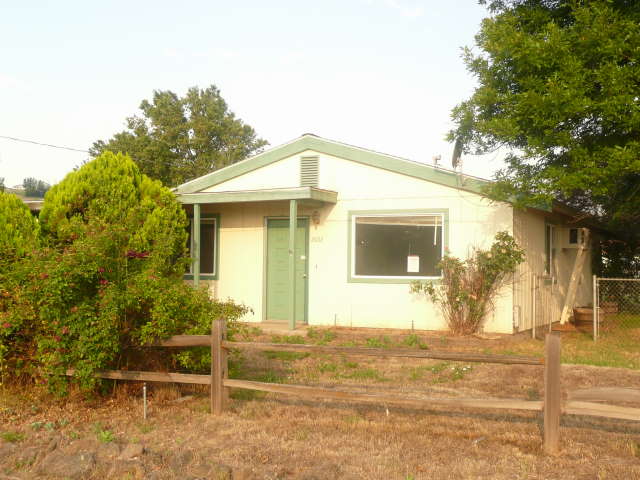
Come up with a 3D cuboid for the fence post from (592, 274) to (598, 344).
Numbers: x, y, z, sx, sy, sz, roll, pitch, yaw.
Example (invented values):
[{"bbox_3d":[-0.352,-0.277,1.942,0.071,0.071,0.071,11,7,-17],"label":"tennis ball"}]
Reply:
[{"bbox_3d":[5.056,1.262,14.600,0.063,1.220,0.063,-1,-3,27],"label":"fence post"}]

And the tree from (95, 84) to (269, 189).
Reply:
[{"bbox_3d":[-6.653,-2.279,36.099,8.700,9.525,8.500,-1,-3,27],"label":"tree"}]

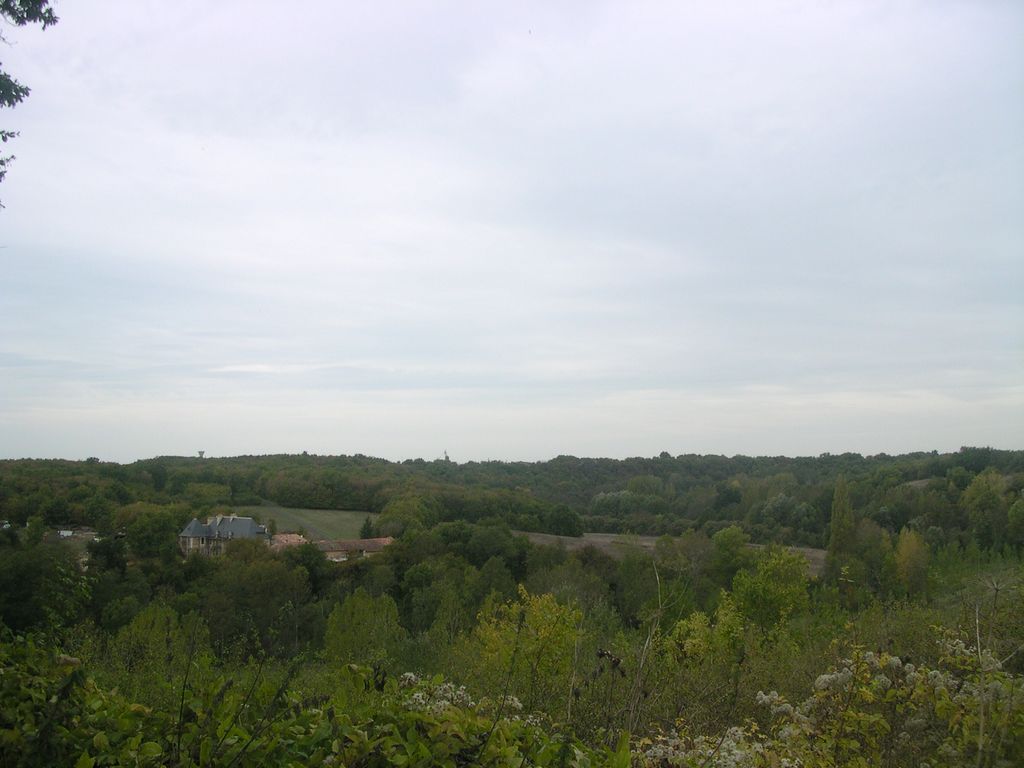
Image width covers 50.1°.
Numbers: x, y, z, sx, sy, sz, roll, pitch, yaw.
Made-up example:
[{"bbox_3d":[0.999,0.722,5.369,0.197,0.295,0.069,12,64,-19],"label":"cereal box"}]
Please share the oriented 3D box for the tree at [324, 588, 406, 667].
[{"bbox_3d":[-12.716,21.396,95.000,7.120,7.220,6.760,0,-4,0],"label":"tree"}]

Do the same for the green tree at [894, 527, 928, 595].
[{"bbox_3d":[51.101,22.832,140.000,4.350,9.120,4.130,0,-4,0],"label":"green tree"}]

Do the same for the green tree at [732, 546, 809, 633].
[{"bbox_3d":[16.533,13.207,70.000,4.860,5.570,4.620,0,-4,0],"label":"green tree"}]

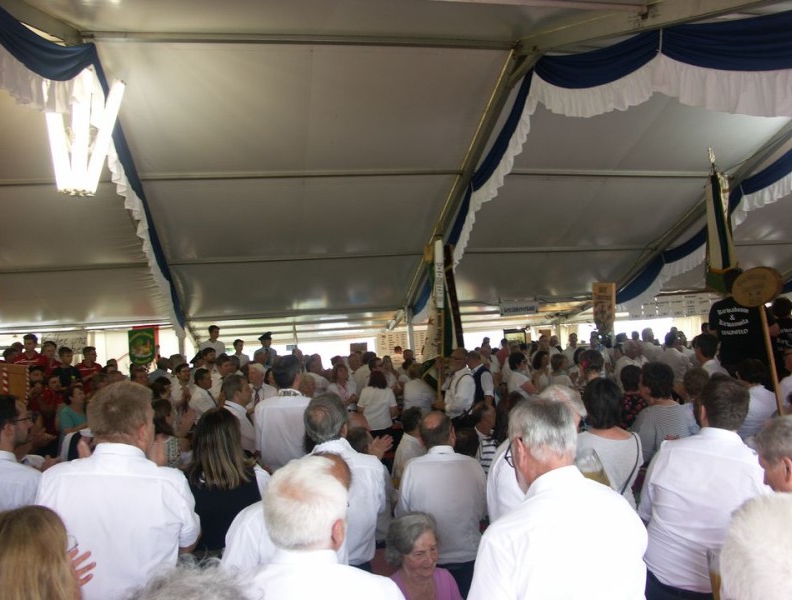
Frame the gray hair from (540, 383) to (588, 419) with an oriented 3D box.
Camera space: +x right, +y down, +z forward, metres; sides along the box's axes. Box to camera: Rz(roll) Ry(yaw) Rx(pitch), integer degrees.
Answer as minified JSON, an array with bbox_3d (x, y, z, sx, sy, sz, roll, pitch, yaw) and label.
[{"bbox_3d":[0.644,0.427,2.496,0.180,0.170,0.200,-6,-4,41],"label":"gray hair"}]

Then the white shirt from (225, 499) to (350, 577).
[{"bbox_3d":[-0.328,0.944,2.035,0.480,0.620,0.330,-4,-3,17],"label":"white shirt"}]

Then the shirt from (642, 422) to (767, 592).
[{"bbox_3d":[1.282,0.864,2.680,0.520,0.640,0.310,-5,-5,8],"label":"shirt"}]

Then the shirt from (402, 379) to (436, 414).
[{"bbox_3d":[0.287,1.251,7.900,0.460,0.600,0.300,-3,-5,-12],"label":"shirt"}]

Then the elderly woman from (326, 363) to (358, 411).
[{"bbox_3d":[-0.634,1.606,8.031,0.460,1.620,0.360,-2,-5,-27],"label":"elderly woman"}]

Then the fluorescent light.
[{"bbox_3d":[-3.524,-1.883,7.370,0.800,1.280,0.780,-3,-3,-10],"label":"fluorescent light"}]

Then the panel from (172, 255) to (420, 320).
[{"bbox_3d":[-1.995,-0.255,13.710,5.000,0.120,2.600,-3,-24,-11],"label":"panel"}]

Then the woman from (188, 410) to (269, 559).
[{"bbox_3d":[-0.676,1.282,2.762,0.470,1.630,0.320,-3,-3,0],"label":"woman"}]

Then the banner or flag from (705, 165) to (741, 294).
[{"bbox_3d":[3.177,-0.681,6.271,0.330,1.240,0.250,-3,-3,0],"label":"banner or flag"}]

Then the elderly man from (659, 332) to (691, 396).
[{"bbox_3d":[3.439,1.254,7.860,0.340,1.720,0.500,-1,-4,-45],"label":"elderly man"}]

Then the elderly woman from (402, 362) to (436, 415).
[{"bbox_3d":[0.322,1.564,7.832,0.470,1.600,0.350,-3,-5,-12],"label":"elderly woman"}]

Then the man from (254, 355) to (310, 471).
[{"bbox_3d":[-0.704,1.266,4.475,0.520,1.770,0.340,-5,-5,7],"label":"man"}]

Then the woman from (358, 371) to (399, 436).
[{"bbox_3d":[-0.153,1.561,6.963,0.470,1.580,0.300,-4,-3,3],"label":"woman"}]

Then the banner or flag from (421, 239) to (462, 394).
[{"bbox_3d":[0.488,0.170,7.100,0.440,1.650,0.320,-4,-5,-3],"label":"banner or flag"}]

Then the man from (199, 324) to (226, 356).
[{"bbox_3d":[-2.953,1.291,10.626,0.480,1.750,0.320,-1,-6,-37],"label":"man"}]

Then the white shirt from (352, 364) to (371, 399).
[{"bbox_3d":[-0.346,1.143,8.284,0.460,0.660,0.280,-4,-3,3],"label":"white shirt"}]

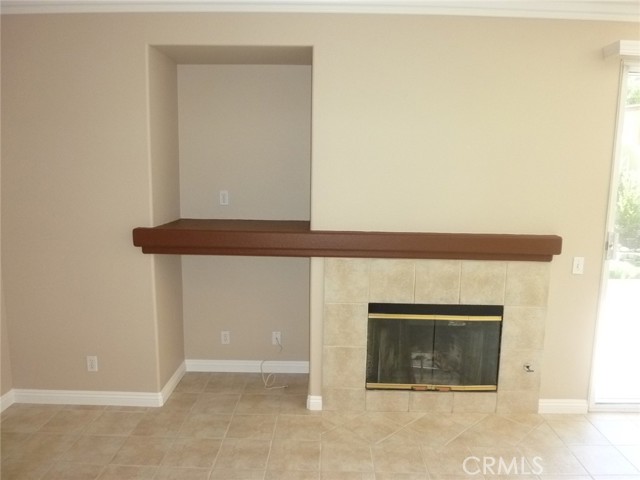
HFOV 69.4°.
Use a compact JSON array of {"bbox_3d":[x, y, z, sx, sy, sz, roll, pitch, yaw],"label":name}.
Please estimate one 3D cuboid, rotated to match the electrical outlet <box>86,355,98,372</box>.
[{"bbox_3d":[-1.618,0.885,3.288,0.072,0.116,0.012,1,8,1],"label":"electrical outlet"}]

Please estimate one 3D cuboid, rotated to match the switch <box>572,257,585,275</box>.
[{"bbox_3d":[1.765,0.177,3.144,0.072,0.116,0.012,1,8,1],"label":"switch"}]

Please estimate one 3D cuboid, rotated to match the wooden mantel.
[{"bbox_3d":[0.184,-0.004,3.359,2.836,0.169,0.671,1,8,1],"label":"wooden mantel"}]

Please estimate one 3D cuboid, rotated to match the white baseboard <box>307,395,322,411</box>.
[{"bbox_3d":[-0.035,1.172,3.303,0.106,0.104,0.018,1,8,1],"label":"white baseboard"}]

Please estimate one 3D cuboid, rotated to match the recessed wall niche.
[{"bbox_3d":[-0.589,-0.075,3.450,1.073,2.468,0.599,1,8,1],"label":"recessed wall niche"}]

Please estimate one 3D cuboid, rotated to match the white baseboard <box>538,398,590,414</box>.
[{"bbox_3d":[1.735,1.191,3.281,0.345,0.104,0.018,1,8,1],"label":"white baseboard"}]

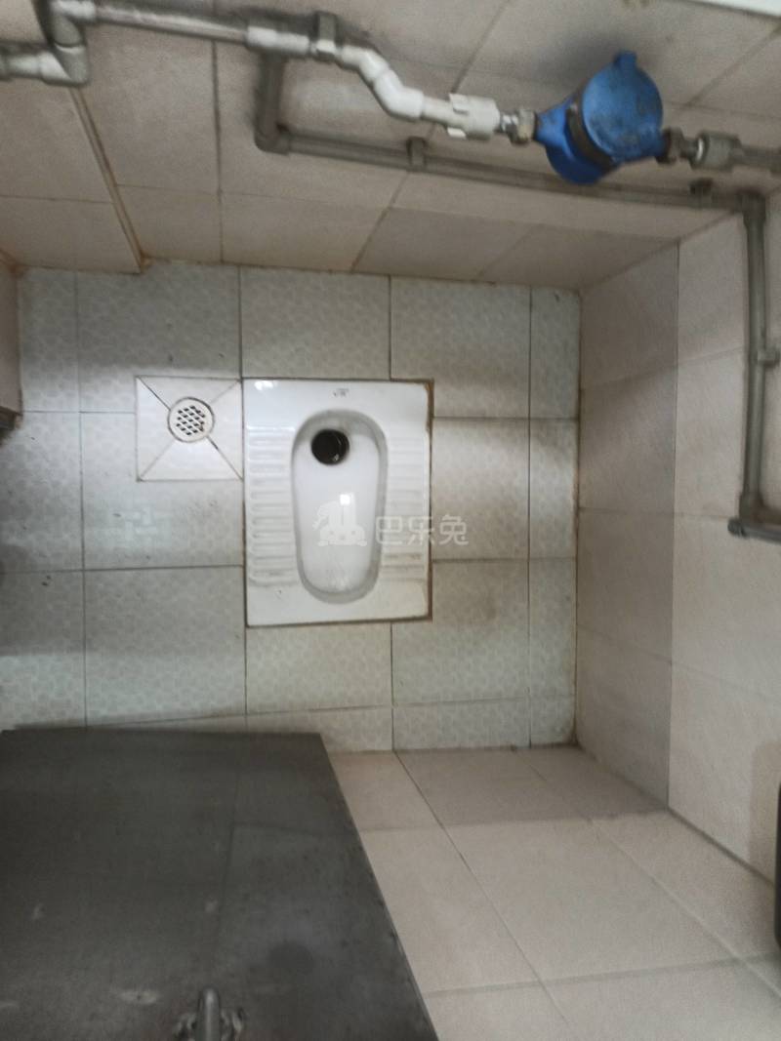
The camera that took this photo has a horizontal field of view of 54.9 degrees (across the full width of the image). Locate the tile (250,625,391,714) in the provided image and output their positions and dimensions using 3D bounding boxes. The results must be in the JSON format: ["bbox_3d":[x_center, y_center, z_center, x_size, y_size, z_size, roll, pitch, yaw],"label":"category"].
[{"bbox_3d":[-0.148,0.314,1.595,0.312,0.010,0.181,-1,93,-12],"label":"tile"}]

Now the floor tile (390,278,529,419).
[{"bbox_3d":[0.156,-0.370,1.633,0.312,0.010,0.296,-1,93,-12],"label":"floor tile"}]

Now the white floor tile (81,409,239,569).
[{"bbox_3d":[-0.439,-0.056,1.461,0.301,0.010,0.300,-1,92,-12],"label":"white floor tile"}]

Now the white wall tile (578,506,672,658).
[{"bbox_3d":[0.446,0.108,1.450,0.010,0.346,0.255,-1,93,-14],"label":"white wall tile"}]

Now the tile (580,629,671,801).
[{"bbox_3d":[0.455,0.364,1.481,0.010,0.358,0.255,0,92,-12],"label":"tile"}]

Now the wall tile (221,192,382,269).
[{"bbox_3d":[-0.160,-0.486,1.284,0.255,0.356,0.010,1,92,-12],"label":"wall tile"}]

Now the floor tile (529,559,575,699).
[{"bbox_3d":[0.347,0.230,1.614,0.106,0.010,0.298,-1,93,-12],"label":"floor tile"}]

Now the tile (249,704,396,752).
[{"bbox_3d":[-0.141,0.435,1.543,0.301,0.010,0.091,-1,92,-12],"label":"tile"}]

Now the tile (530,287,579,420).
[{"bbox_3d":[0.351,-0.355,1.620,0.113,0.010,0.276,-1,92,-12],"label":"tile"}]

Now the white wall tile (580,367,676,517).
[{"bbox_3d":[0.445,-0.143,1.435,0.010,0.344,0.250,-1,93,-14],"label":"white wall tile"}]

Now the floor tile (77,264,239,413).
[{"bbox_3d":[-0.440,-0.353,1.450,0.301,0.010,0.293,-1,92,-12],"label":"floor tile"}]

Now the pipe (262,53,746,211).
[{"bbox_3d":[0.177,-0.430,0.857,0.658,0.215,0.028,1,93,-12],"label":"pipe"}]

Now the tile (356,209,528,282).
[{"bbox_3d":[0.087,-0.483,1.331,0.250,0.345,0.010,1,92,-12],"label":"tile"}]

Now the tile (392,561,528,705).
[{"bbox_3d":[0.156,0.245,1.659,0.312,0.010,0.312,-1,93,-12],"label":"tile"}]

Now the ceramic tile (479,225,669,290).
[{"bbox_3d":[0.327,-0.492,1.422,0.241,0.358,0.010,0,92,-12],"label":"ceramic tile"}]

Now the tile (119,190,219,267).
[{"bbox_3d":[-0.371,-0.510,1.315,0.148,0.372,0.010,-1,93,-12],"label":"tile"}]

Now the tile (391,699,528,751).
[{"bbox_3d":[0.153,0.435,1.607,0.301,0.010,0.100,-1,92,-12],"label":"tile"}]

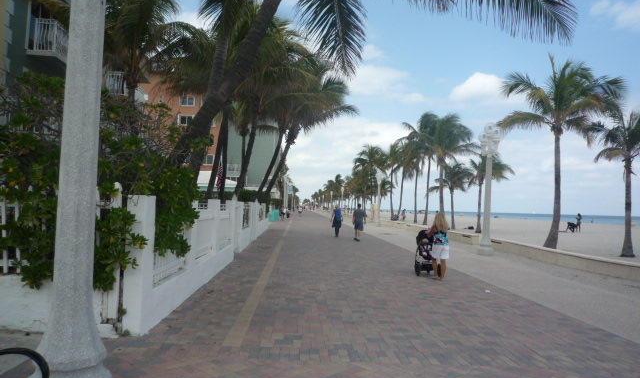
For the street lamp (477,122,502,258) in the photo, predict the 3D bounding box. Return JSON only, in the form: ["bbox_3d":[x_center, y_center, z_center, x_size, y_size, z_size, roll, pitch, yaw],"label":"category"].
[{"bbox_3d":[6.211,0.000,16.899,0.850,4.820,0.850,2,-2,-2],"label":"street lamp"}]

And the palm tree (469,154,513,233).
[{"bbox_3d":[11.317,0.363,30.500,3.000,5.100,3.000,2,-2,-3],"label":"palm tree"}]

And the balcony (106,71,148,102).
[{"bbox_3d":[-9.568,-4.956,23.294,1.100,1.150,3.200,2,-2,-3],"label":"balcony"}]

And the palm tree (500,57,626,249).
[{"bbox_3d":[9.272,-1.352,17.600,4.500,7.150,4.500,2,-2,-3],"label":"palm tree"}]

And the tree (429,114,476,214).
[{"bbox_3d":[8.796,-1.185,31.334,3.600,7.930,3.600,2,-2,-2],"label":"tree"}]

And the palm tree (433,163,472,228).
[{"bbox_3d":[10.503,0.592,36.500,3.100,5.150,3.100,2,-2,-3],"label":"palm tree"}]

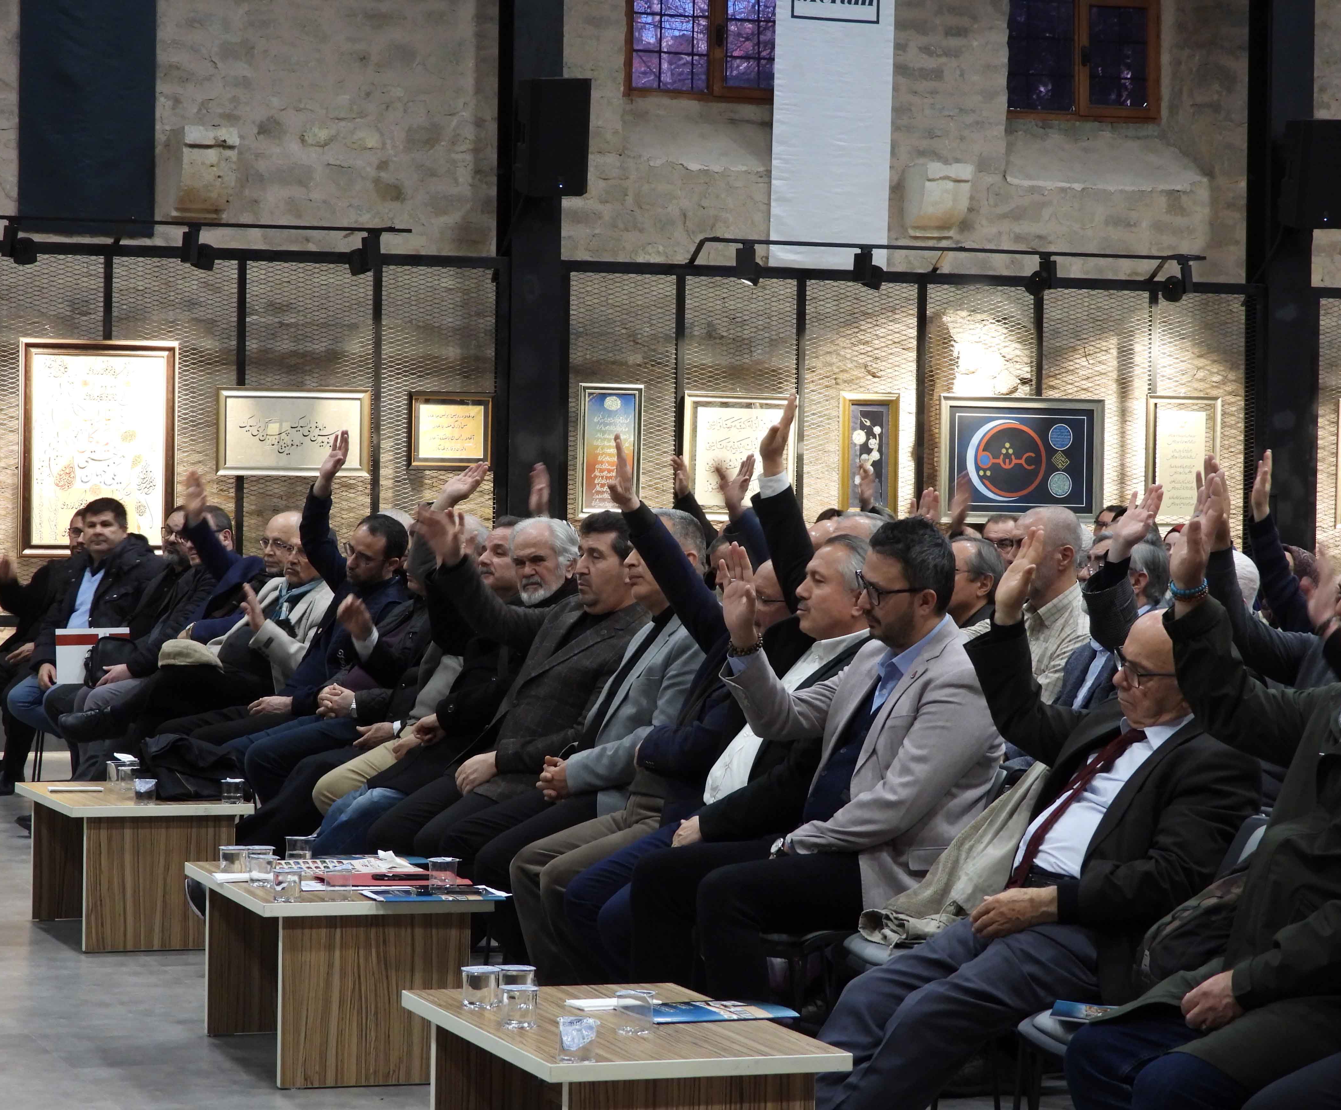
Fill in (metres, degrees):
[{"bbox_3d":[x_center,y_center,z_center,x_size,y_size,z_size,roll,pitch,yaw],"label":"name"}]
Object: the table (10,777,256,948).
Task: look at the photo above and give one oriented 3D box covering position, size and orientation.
[{"bbox_3d":[-1.673,0.957,11.277,0.552,0.436,0.914,1,1,-21],"label":"table"}]

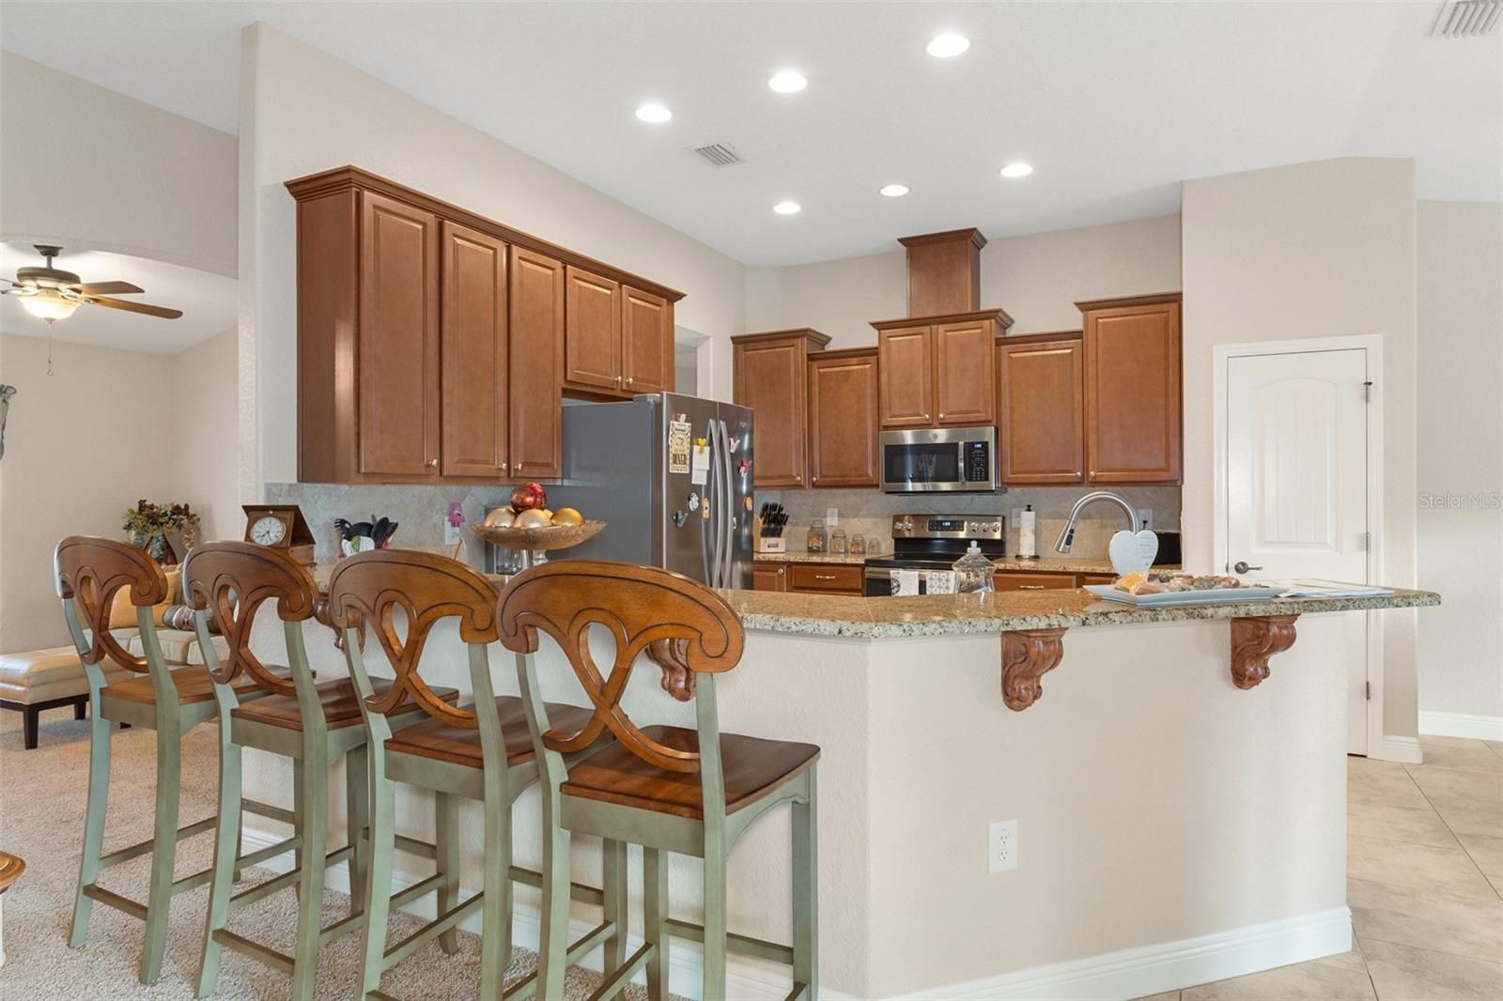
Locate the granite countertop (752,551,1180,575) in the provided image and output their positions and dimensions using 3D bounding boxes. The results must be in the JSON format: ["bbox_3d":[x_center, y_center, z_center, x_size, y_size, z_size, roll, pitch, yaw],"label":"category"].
[{"bbox_3d":[1.163,0.392,5.641,2.920,0.040,0.650,0,0,28],"label":"granite countertop"}]

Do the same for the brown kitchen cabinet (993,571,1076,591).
[{"bbox_3d":[1.780,0.847,5.336,0.469,0.875,0.620,0,0,28],"label":"brown kitchen cabinet"}]

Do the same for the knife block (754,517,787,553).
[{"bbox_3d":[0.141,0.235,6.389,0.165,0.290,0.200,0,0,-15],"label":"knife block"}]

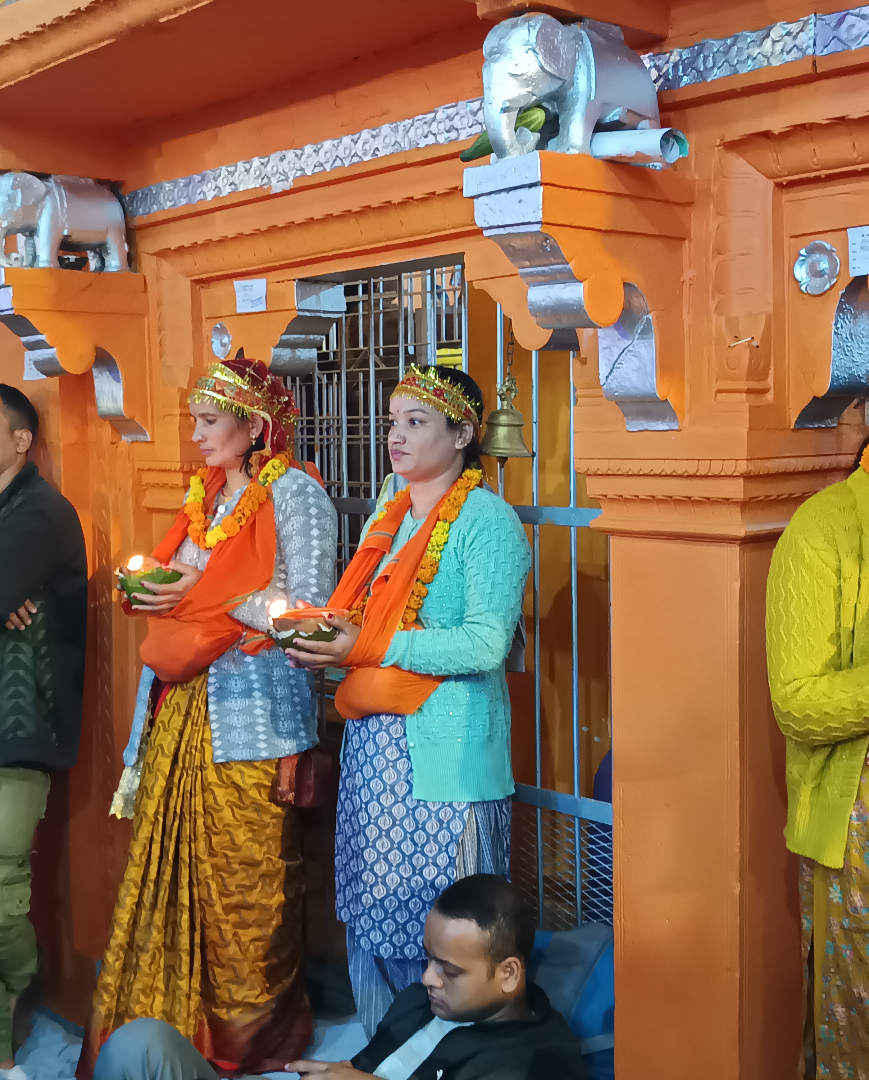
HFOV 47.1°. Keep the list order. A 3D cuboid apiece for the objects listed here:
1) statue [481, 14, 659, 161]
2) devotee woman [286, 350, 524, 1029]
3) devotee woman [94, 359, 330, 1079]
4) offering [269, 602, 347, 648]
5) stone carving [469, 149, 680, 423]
[{"bbox_3d":[0.213,-0.712,1.573,0.340,0.225,0.140,-7,8,-44],"label":"statue"},{"bbox_3d":[-0.075,0.417,2.253,0.480,1.585,0.430,-5,7,-35],"label":"devotee woman"},{"bbox_3d":[-0.512,0.415,2.233,0.470,1.610,0.450,-6,8,-43],"label":"devotee woman"},{"bbox_3d":[-0.266,0.180,2.120,0.160,0.085,0.160,-1,6,0],"label":"offering"},{"bbox_3d":[0.244,-0.392,1.630,0.390,0.425,0.130,-7,8,-44],"label":"stone carving"}]

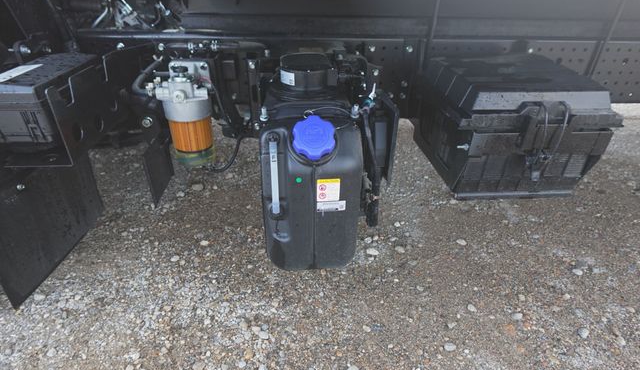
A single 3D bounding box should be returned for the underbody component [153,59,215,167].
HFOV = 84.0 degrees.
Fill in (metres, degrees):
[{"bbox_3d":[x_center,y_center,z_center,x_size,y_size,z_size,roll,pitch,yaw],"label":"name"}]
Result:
[{"bbox_3d":[-0.324,-0.176,0.885,0.128,0.243,0.138,-1,32,-3],"label":"underbody component"}]

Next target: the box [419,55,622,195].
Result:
[{"bbox_3d":[0.518,-0.191,1.062,0.386,0.289,0.428,-1,32,-3],"label":"box"}]

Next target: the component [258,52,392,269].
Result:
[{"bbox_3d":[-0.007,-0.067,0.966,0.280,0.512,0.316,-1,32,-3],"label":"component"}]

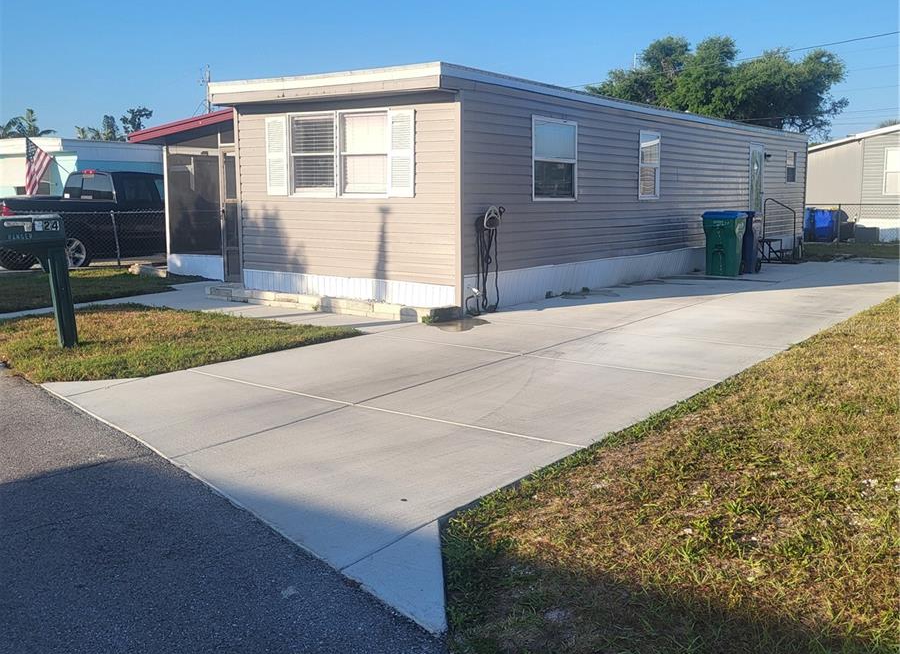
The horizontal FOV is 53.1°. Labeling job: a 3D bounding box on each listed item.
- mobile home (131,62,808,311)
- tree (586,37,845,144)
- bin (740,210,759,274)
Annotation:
[{"bbox_3d":[1.874,-2.684,17.901,6.150,2.870,15.450,6,10,35],"label":"mobile home"},{"bbox_3d":[10.991,-8.127,37.673,10.499,7.825,9.764,3,9,16],"label":"tree"},{"bbox_3d":[5.374,-1.569,16.547,0.620,1.100,0.740,5,10,30],"label":"bin"}]

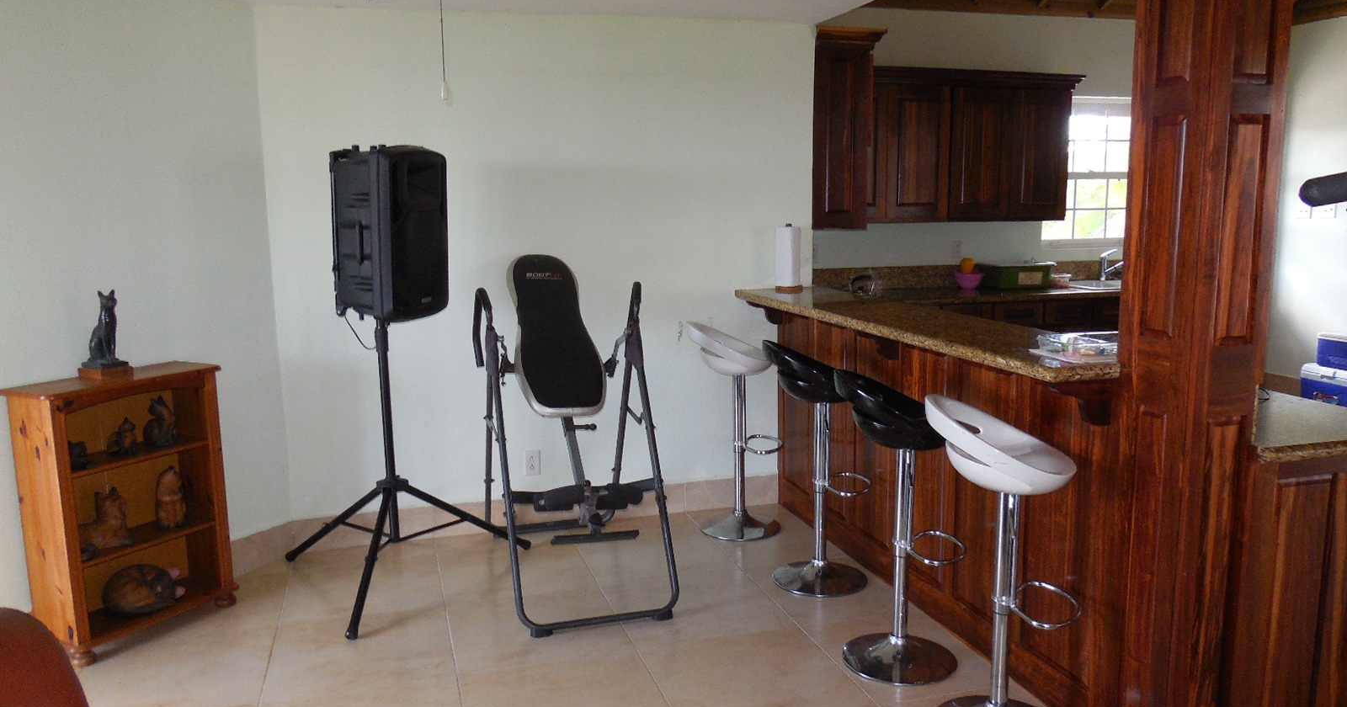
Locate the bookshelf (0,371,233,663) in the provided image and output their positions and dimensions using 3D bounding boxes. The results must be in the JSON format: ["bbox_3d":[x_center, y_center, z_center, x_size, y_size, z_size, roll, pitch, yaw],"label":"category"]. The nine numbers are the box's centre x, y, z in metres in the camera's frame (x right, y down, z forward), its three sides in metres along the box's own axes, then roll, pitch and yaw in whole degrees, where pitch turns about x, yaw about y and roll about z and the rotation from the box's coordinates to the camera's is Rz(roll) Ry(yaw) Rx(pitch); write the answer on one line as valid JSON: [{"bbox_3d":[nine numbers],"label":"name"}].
[{"bbox_3d":[-1.960,0.547,3.514,0.287,0.928,0.629,4,10,30],"label":"bookshelf"}]

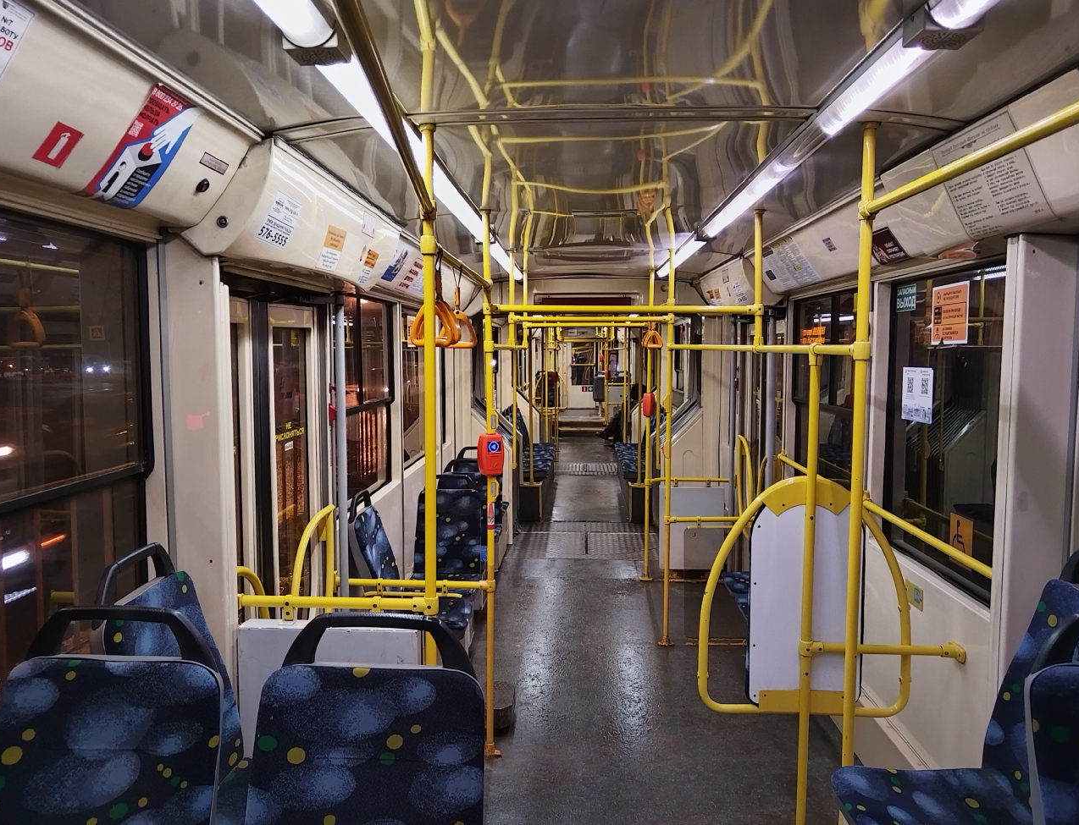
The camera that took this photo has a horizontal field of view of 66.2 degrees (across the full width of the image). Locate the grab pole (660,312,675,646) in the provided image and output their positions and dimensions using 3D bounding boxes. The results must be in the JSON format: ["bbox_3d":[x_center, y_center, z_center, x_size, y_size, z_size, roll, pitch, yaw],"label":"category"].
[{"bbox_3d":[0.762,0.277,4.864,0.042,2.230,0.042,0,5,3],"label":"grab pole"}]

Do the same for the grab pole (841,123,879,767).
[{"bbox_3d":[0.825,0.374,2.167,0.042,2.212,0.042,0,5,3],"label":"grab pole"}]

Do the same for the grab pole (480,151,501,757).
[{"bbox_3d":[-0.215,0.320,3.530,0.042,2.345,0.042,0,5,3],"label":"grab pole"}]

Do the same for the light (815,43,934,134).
[{"bbox_3d":[0.681,-0.665,1.723,0.065,0.065,0.602,0,5,3],"label":"light"}]

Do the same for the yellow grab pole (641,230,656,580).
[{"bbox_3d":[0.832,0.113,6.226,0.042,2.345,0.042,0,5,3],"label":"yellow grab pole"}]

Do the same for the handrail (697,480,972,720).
[{"bbox_3d":[0.925,0.596,2.651,0.837,0.780,0.088,0,5,3],"label":"handrail"}]

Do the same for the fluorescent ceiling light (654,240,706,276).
[{"bbox_3d":[0.837,-0.924,5.020,0.065,0.065,1.892,0,5,3],"label":"fluorescent ceiling light"}]

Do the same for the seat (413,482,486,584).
[{"bbox_3d":[-0.559,0.716,4.918,0.425,0.593,0.566,0,5,3],"label":"seat"}]

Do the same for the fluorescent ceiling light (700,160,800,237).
[{"bbox_3d":[0.748,-0.777,3.139,0.065,0.065,1.510,0,5,3],"label":"fluorescent ceiling light"}]

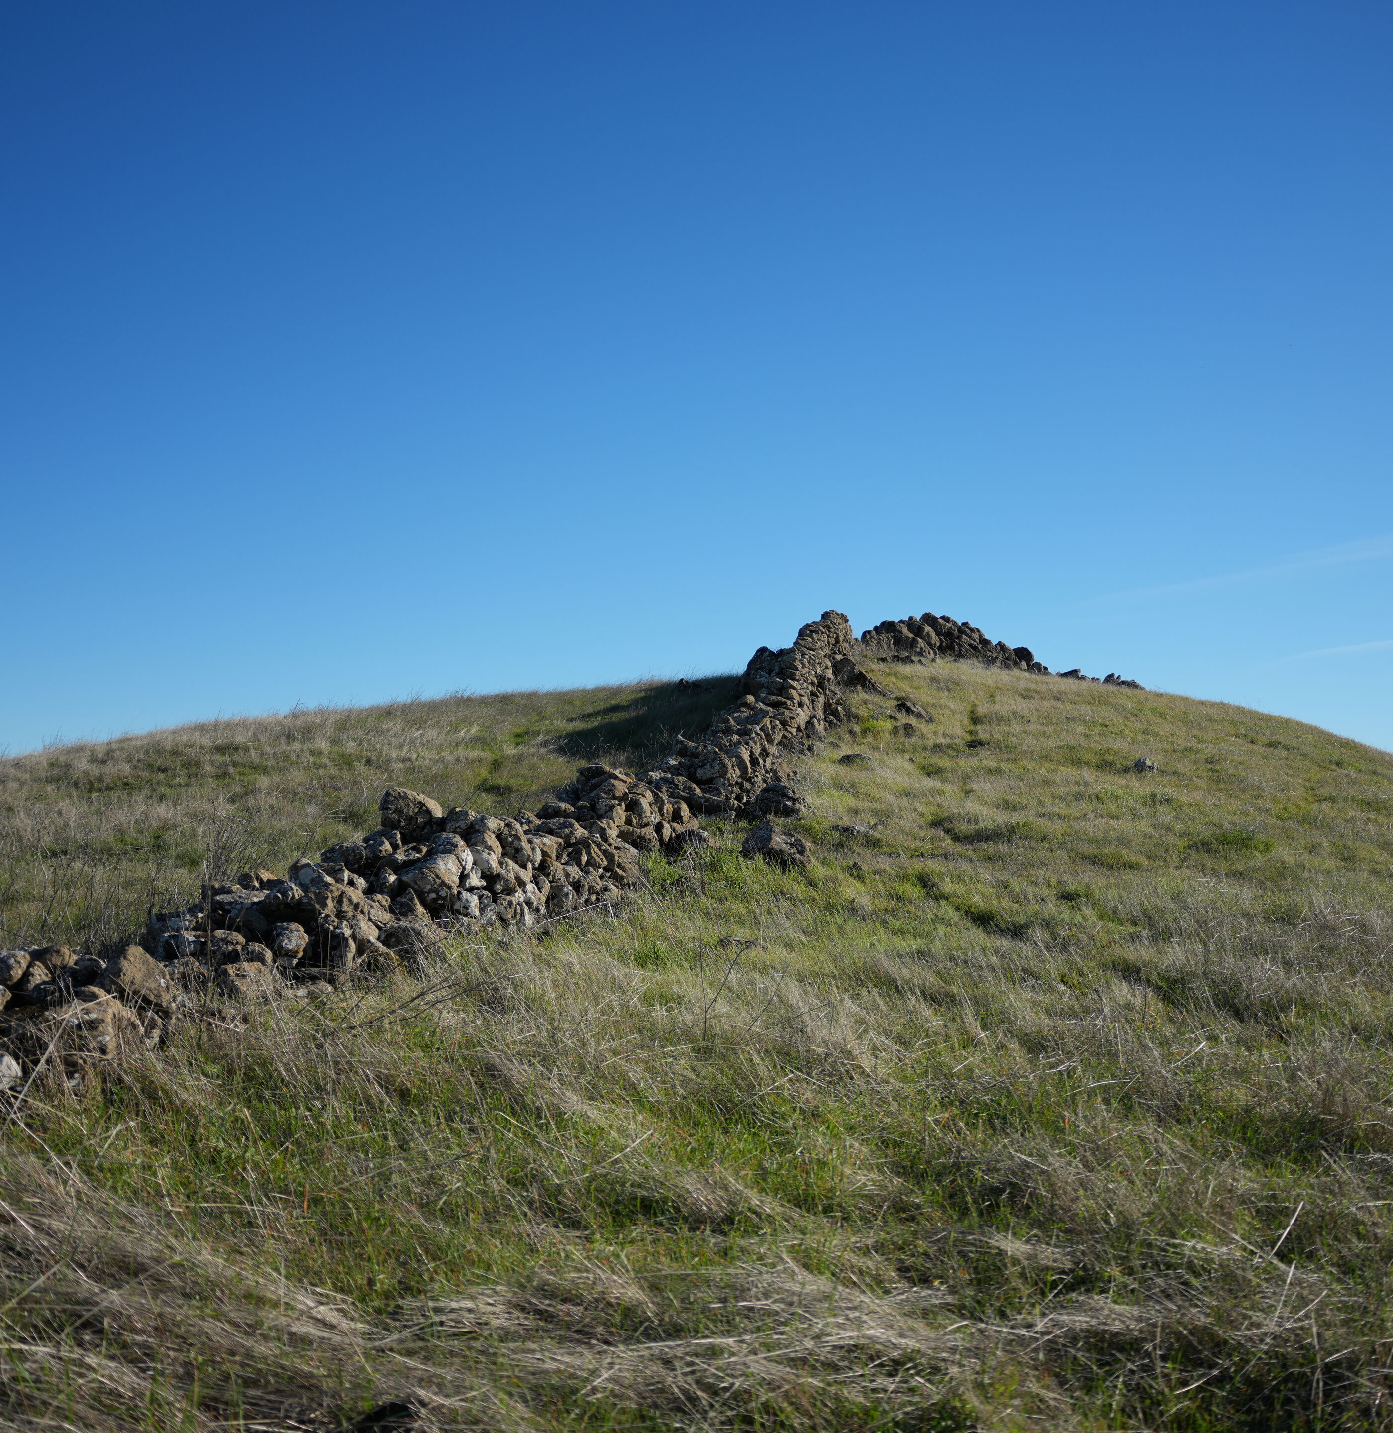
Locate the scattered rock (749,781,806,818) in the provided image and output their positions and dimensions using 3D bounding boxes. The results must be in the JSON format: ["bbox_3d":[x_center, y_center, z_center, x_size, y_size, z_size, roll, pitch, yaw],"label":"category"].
[{"bbox_3d":[0.750,0.771,15.400,0.520,0.330,0.440,0,-4,3],"label":"scattered rock"}]

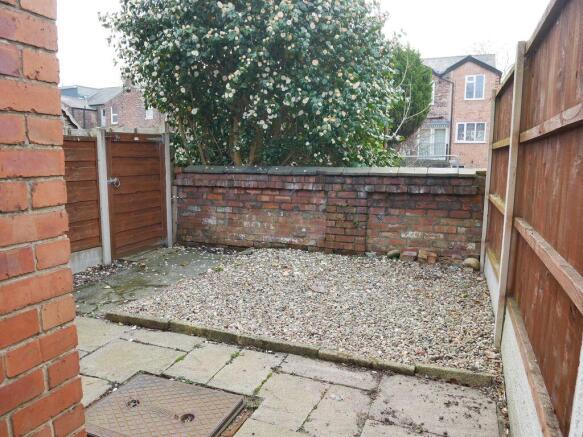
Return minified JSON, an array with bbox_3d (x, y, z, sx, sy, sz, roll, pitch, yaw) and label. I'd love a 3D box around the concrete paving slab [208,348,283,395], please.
[{"bbox_3d":[-0.270,0.976,2.557,0.304,0.050,0.514,3,7,21],"label":"concrete paving slab"}]

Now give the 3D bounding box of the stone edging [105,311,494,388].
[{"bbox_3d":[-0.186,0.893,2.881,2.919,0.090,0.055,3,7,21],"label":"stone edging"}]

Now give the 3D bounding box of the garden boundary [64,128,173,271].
[{"bbox_3d":[-2.081,-0.285,4.974,0.110,1.591,1.735,3,7,21],"label":"garden boundary"}]

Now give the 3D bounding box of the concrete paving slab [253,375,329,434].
[{"bbox_3d":[-0.026,1.016,2.234,0.343,0.050,0.461,3,7,21],"label":"concrete paving slab"}]

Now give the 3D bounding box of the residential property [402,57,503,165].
[{"bbox_3d":[9.159,-5.841,23.969,6.200,7.000,6.300,3,7,21],"label":"residential property"}]

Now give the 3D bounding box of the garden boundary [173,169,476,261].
[{"bbox_3d":[0.242,-0.117,5.227,4.065,1.082,0.300,3,7,21],"label":"garden boundary"}]

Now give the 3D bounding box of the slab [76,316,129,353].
[{"bbox_3d":[-1.598,0.900,3.129,0.653,0.050,0.495,3,7,21],"label":"slab"}]

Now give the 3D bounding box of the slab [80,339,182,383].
[{"bbox_3d":[-1.084,0.959,2.665,0.610,0.050,0.492,3,7,21],"label":"slab"}]

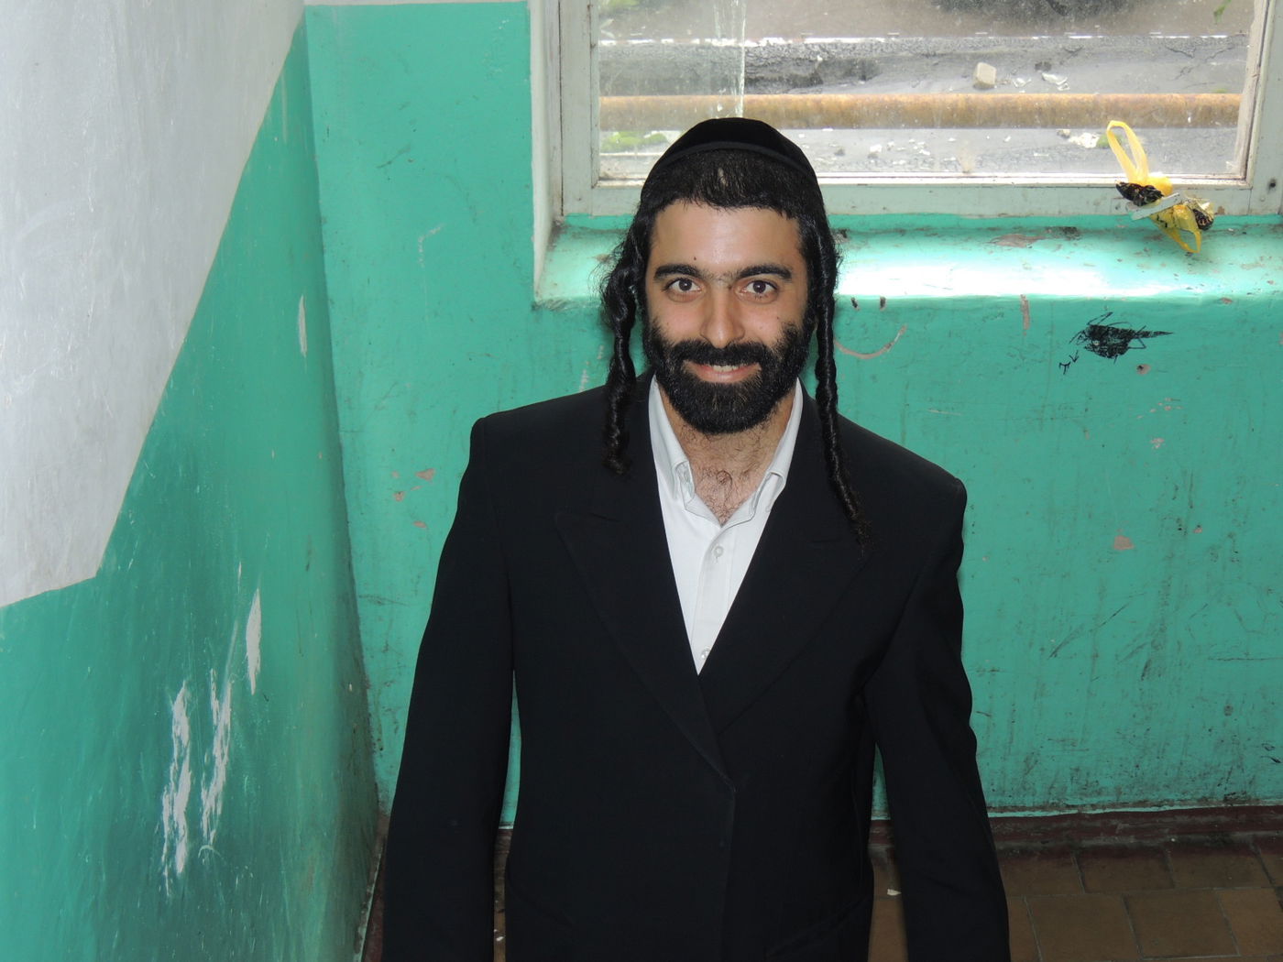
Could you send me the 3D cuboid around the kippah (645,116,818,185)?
[{"bbox_3d":[0.082,-0.297,2.020,0.160,0.068,0.165,-1,-10,2],"label":"kippah"}]

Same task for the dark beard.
[{"bbox_3d":[0.075,-0.089,1.955,0.147,0.088,0.100,0,11,1],"label":"dark beard"}]

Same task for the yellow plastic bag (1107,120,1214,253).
[{"bbox_3d":[0.763,-0.434,3.270,0.145,0.170,0.100,-1,30,0],"label":"yellow plastic bag"}]

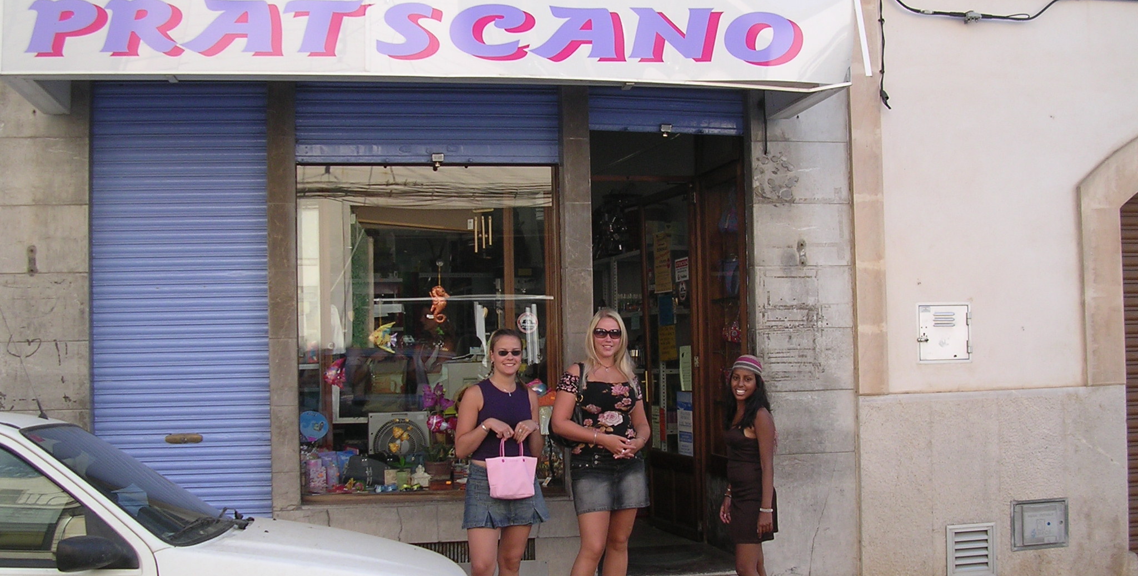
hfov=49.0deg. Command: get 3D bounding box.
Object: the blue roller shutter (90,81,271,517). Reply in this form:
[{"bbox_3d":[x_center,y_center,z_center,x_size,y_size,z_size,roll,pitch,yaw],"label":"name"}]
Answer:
[{"bbox_3d":[-2.121,0.187,6.869,0.934,2.772,0.060,-1,-2,-10],"label":"blue roller shutter"}]

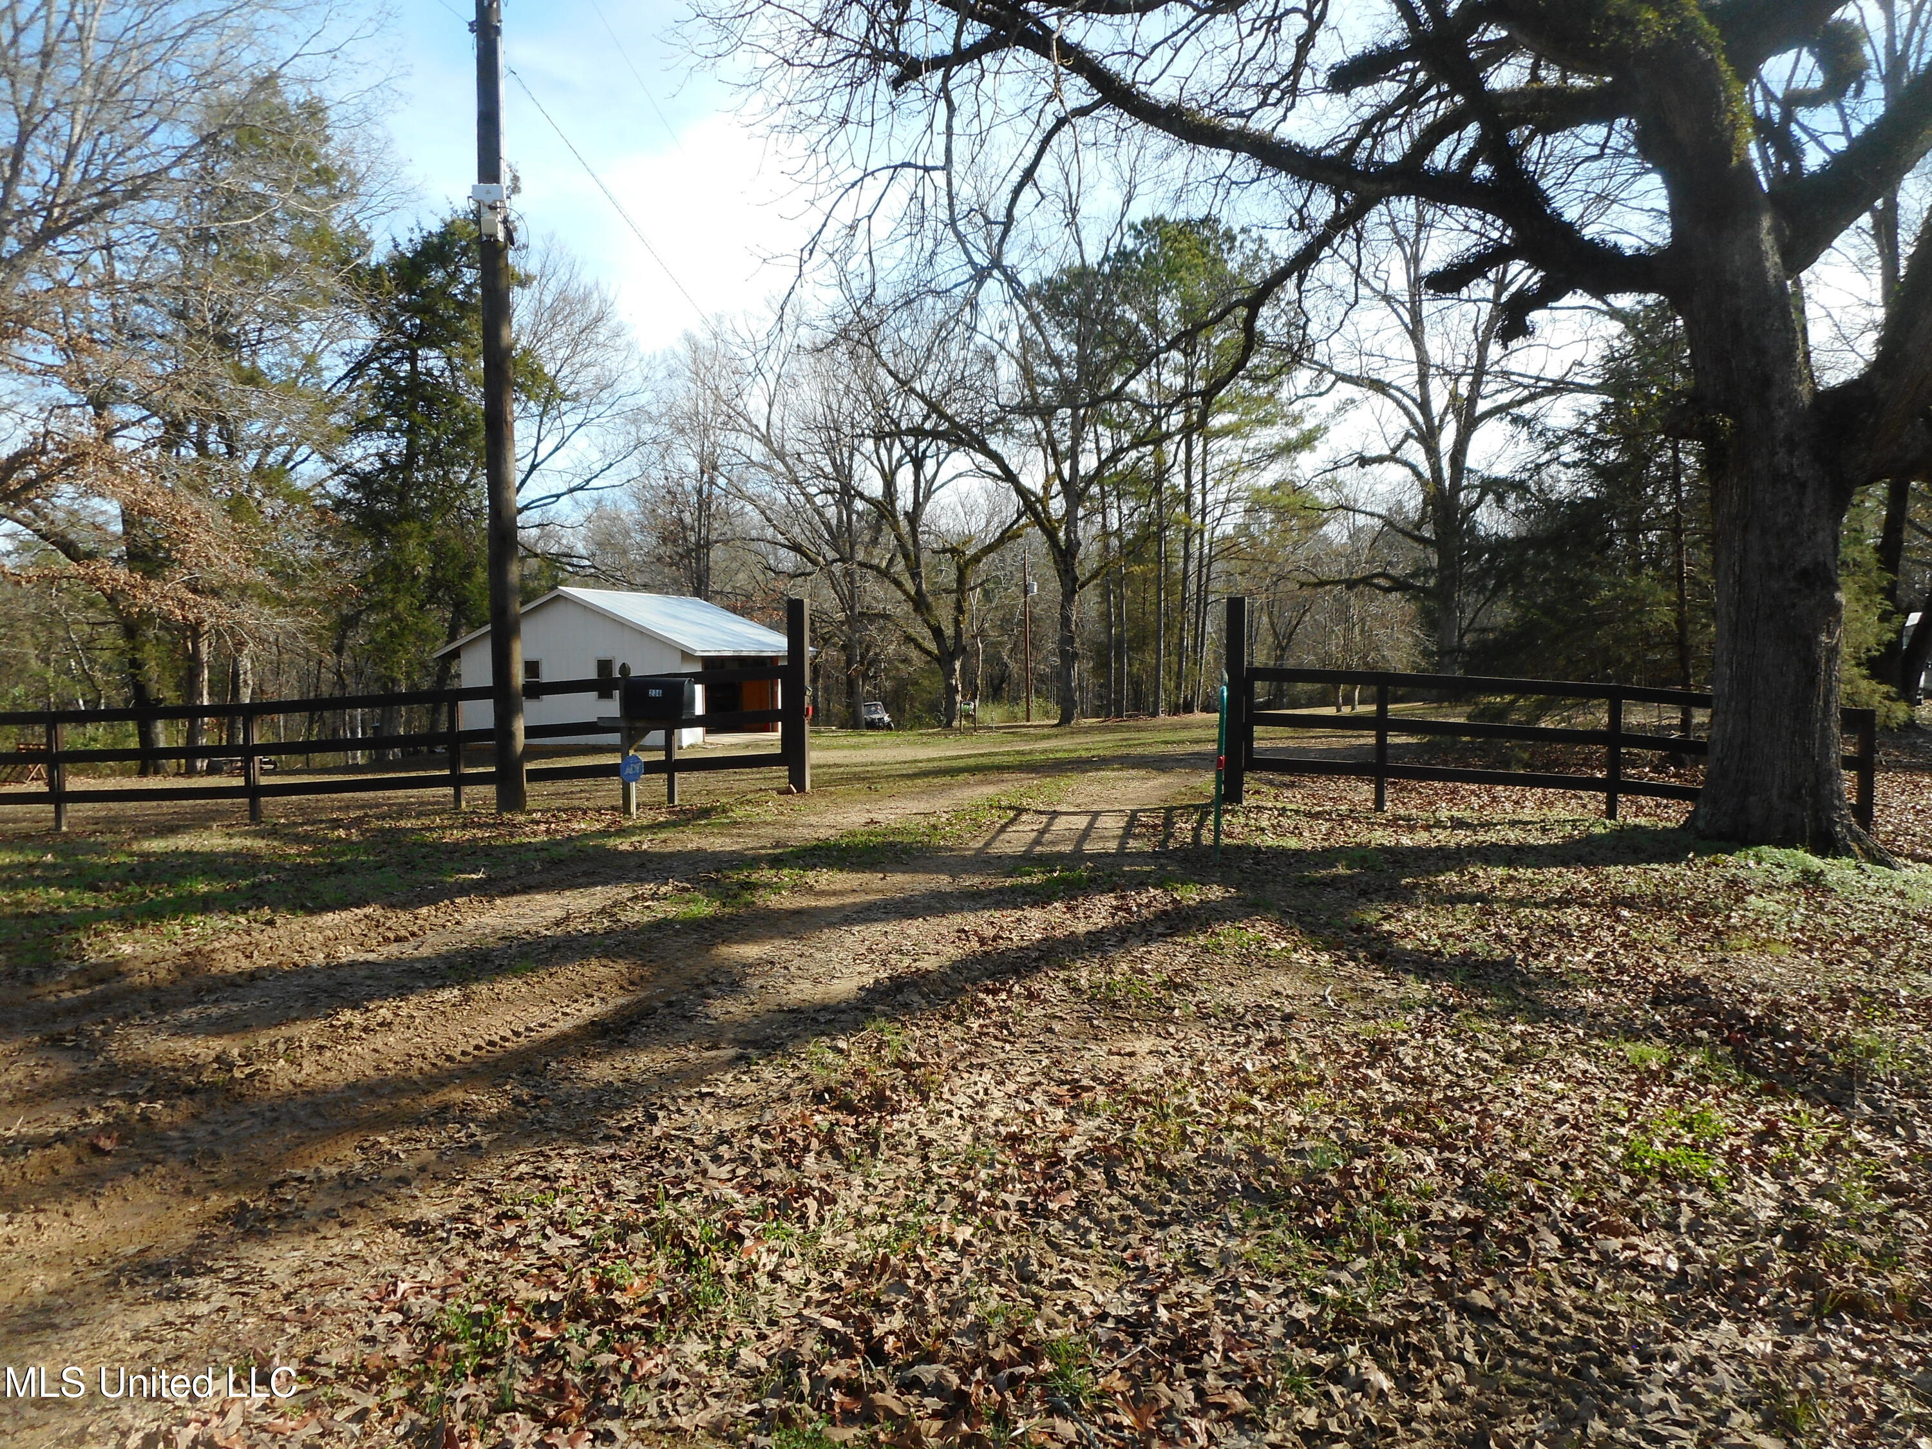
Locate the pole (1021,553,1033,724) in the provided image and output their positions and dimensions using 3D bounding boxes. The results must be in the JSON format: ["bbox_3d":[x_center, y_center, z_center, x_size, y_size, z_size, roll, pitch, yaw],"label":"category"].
[{"bbox_3d":[3.310,-4.625,75.000,0.320,9.150,0.320,0,3,0],"label":"pole"}]

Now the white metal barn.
[{"bbox_3d":[-10.150,-1.785,42.880,8.680,4.480,7.650,1,3,19],"label":"white metal barn"}]

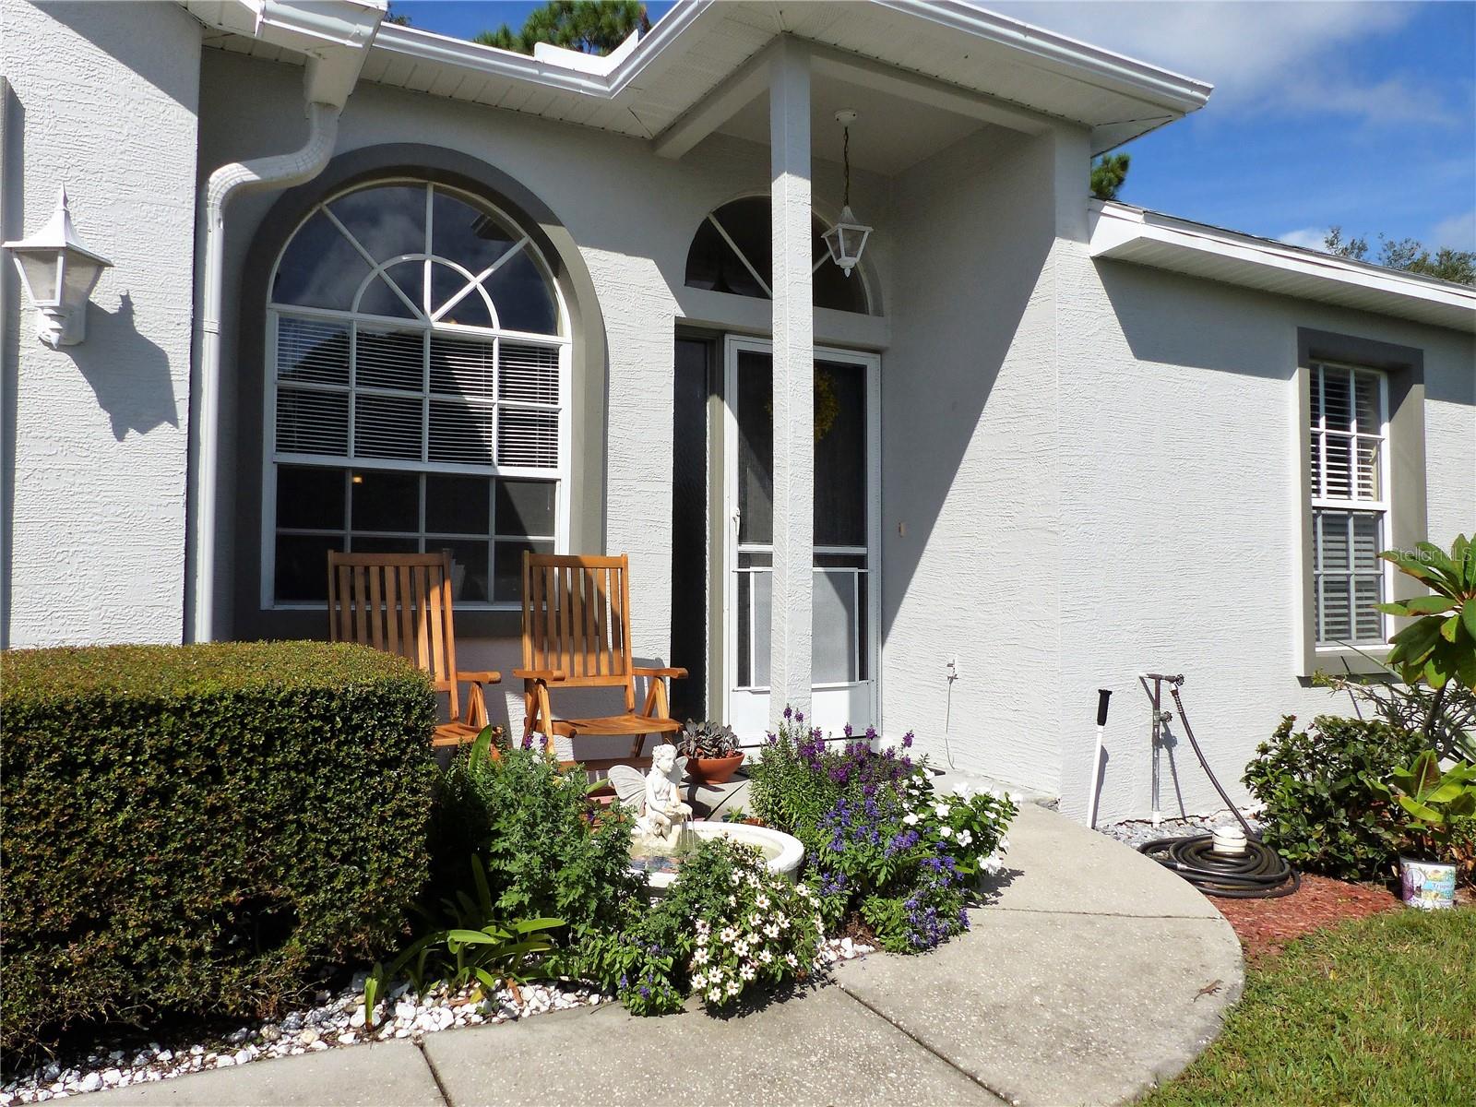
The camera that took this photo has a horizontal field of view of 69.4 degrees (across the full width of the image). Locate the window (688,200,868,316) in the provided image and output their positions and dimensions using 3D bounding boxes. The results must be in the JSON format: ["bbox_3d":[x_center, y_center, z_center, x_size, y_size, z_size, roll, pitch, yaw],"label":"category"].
[{"bbox_3d":[0.214,-1.573,5.530,1.140,0.550,0.080,1,-2,-28],"label":"window"}]

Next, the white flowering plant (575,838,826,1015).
[{"bbox_3d":[-0.091,0.857,2.600,0.560,0.350,0.480,0,-2,-2],"label":"white flowering plant"}]

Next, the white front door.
[{"bbox_3d":[0.356,-0.055,5.595,0.956,2.080,0.070,1,-2,-28],"label":"white front door"}]

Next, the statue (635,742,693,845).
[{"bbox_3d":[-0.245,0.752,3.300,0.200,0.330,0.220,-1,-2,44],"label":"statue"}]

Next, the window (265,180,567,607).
[{"bbox_3d":[-1.368,-0.699,4.702,1.320,1.890,0.100,1,-2,-29],"label":"window"}]

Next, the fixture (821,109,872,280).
[{"bbox_3d":[0.520,-1.702,5.076,0.200,0.790,0.200,1,-2,-20],"label":"fixture"}]

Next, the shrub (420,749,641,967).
[{"bbox_3d":[-0.570,0.786,2.970,0.570,0.510,0.500,1,-2,-11],"label":"shrub"}]

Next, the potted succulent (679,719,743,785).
[{"bbox_3d":[-0.122,0.914,4.930,0.300,0.290,0.300,0,-2,0],"label":"potted succulent"}]

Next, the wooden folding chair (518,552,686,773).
[{"bbox_3d":[-0.559,0.518,4.326,0.570,1.040,0.640,1,-2,-28],"label":"wooden folding chair"}]

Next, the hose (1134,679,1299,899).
[{"bbox_3d":[1.810,0.872,4.202,0.590,0.620,1.150,0,-2,14],"label":"hose"}]

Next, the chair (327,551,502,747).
[{"bbox_3d":[-1.234,0.505,3.933,0.590,1.050,0.780,1,-2,-29],"label":"chair"}]

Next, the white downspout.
[{"bbox_3d":[-1.395,-0.125,3.141,0.340,2.340,0.360,1,-2,-29],"label":"white downspout"}]

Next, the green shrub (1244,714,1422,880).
[{"bbox_3d":[2.450,0.953,4.370,0.720,0.600,0.660,1,-2,-29],"label":"green shrub"}]

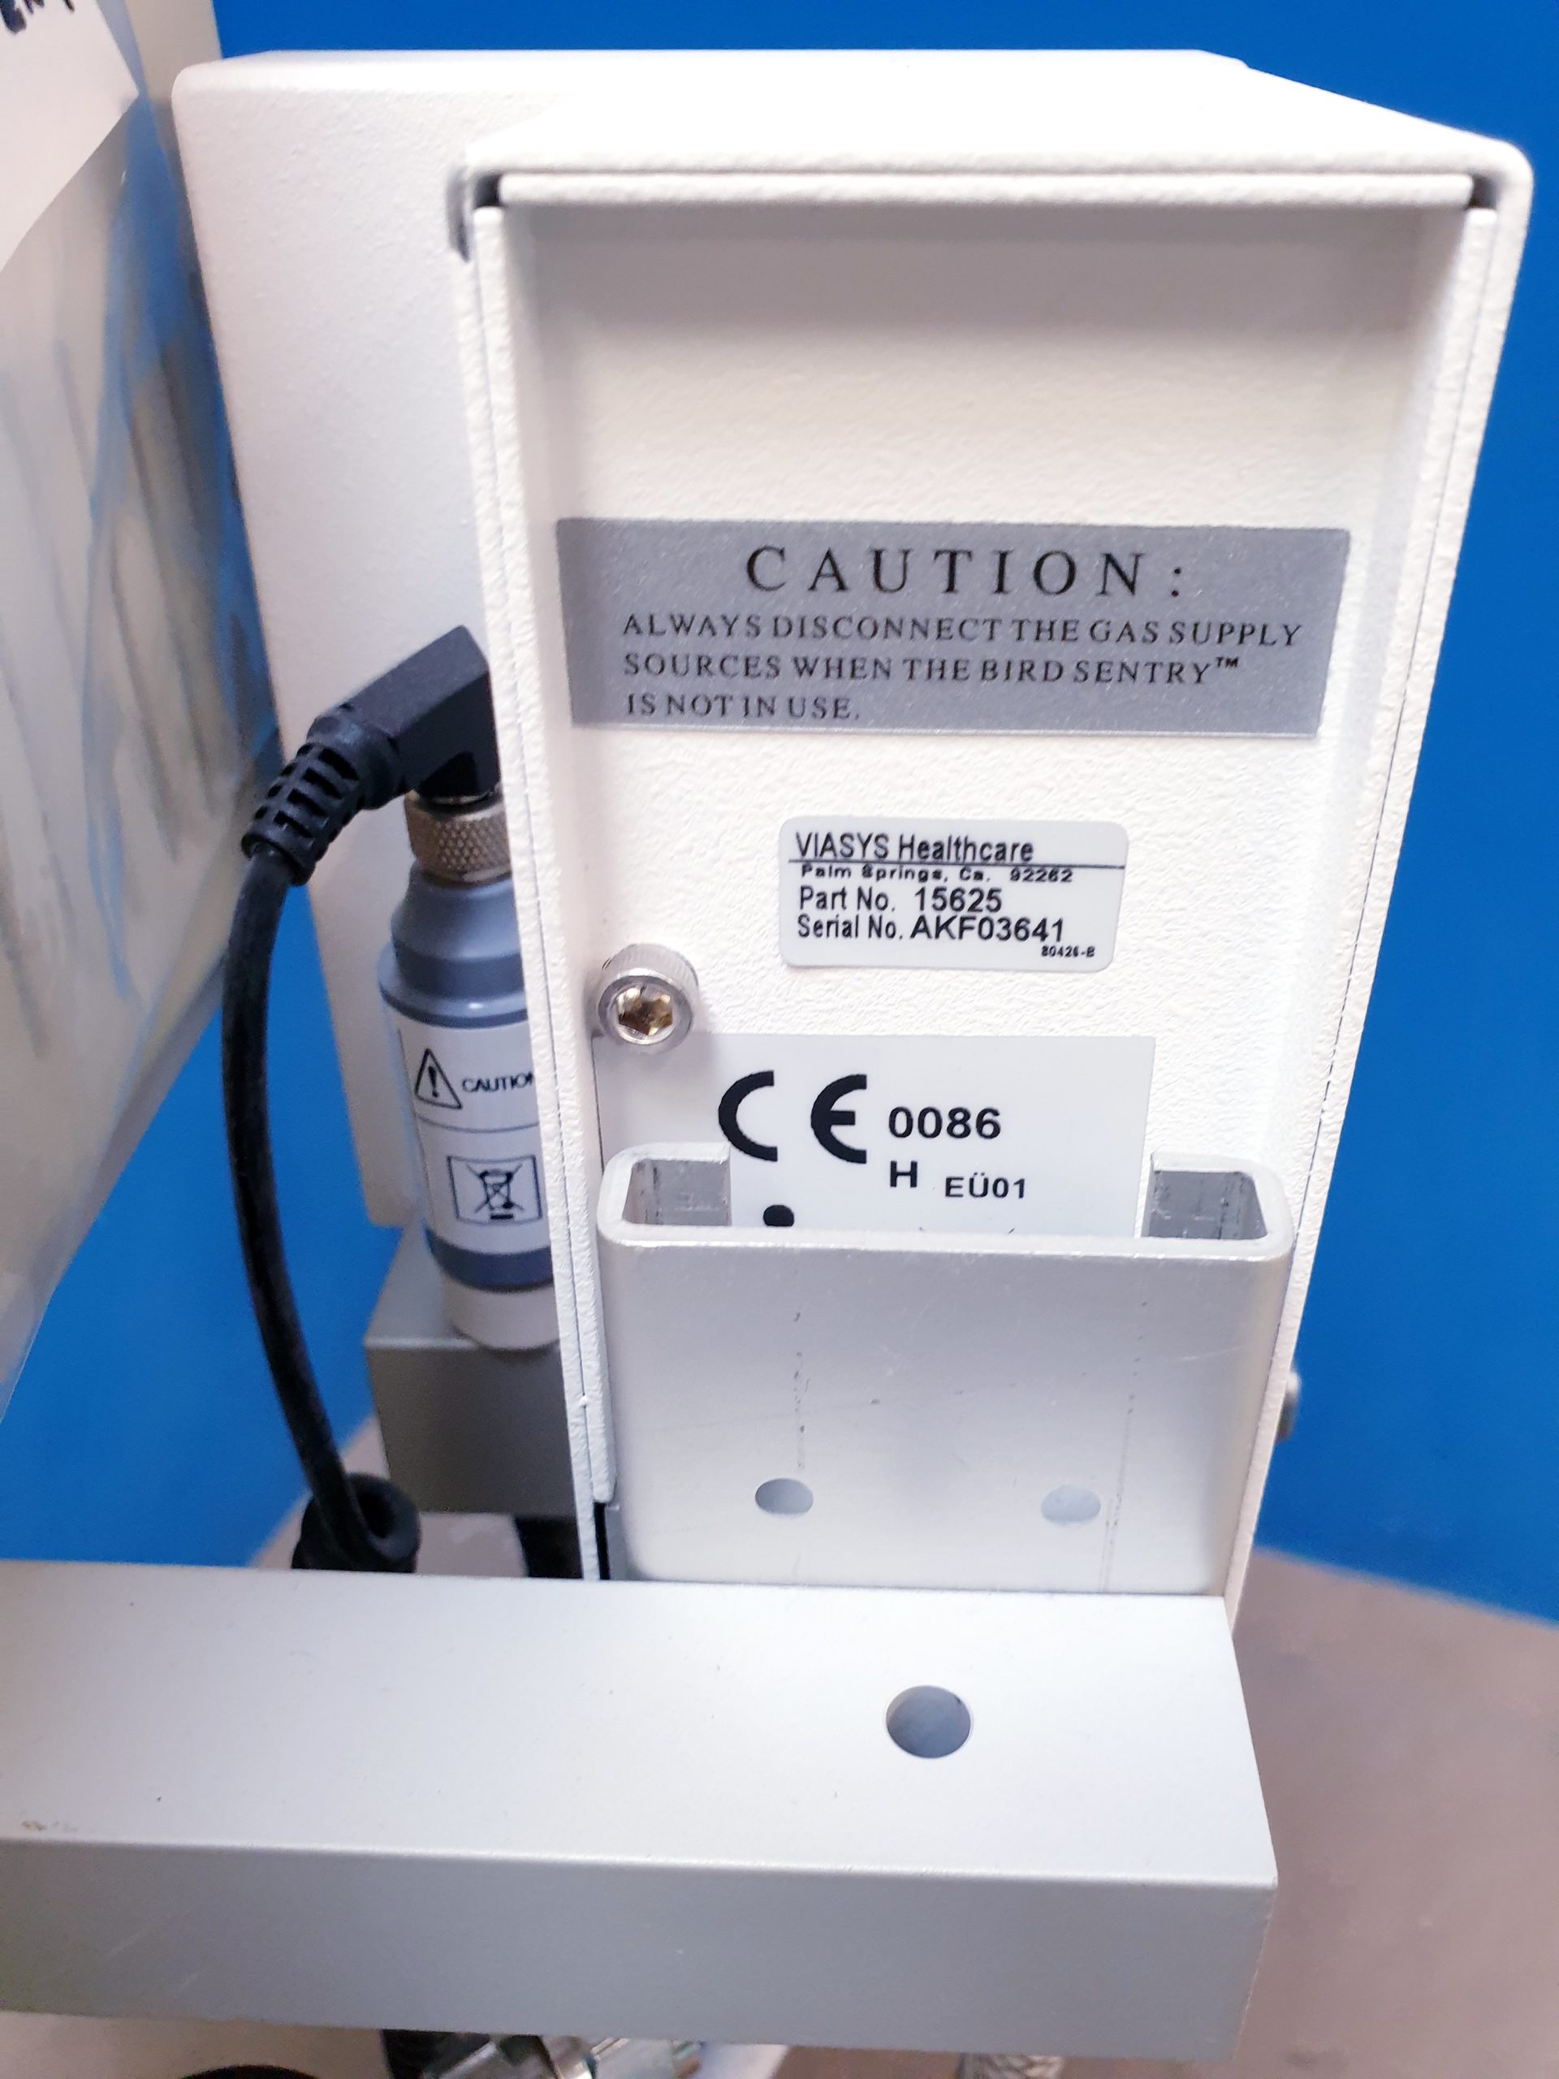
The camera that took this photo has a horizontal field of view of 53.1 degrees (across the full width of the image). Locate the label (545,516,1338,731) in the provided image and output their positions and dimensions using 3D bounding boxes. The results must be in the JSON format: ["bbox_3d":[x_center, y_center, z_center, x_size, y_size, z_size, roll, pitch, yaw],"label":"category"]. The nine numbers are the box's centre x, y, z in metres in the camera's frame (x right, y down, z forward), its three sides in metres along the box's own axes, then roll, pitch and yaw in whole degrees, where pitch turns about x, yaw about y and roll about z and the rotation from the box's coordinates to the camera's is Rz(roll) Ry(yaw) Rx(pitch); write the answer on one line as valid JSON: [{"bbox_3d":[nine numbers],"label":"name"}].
[{"bbox_3d":[0.014,-0.035,0.134,0.066,0.018,0.001,1,30,3],"label":"label"}]

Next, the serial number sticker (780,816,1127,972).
[{"bbox_3d":[0.016,-0.013,0.147,0.032,0.015,0.001,1,30,3],"label":"serial number sticker"}]

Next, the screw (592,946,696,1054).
[{"bbox_3d":[-0.013,-0.004,0.150,0.009,0.009,0.005,1,30,3],"label":"screw"}]

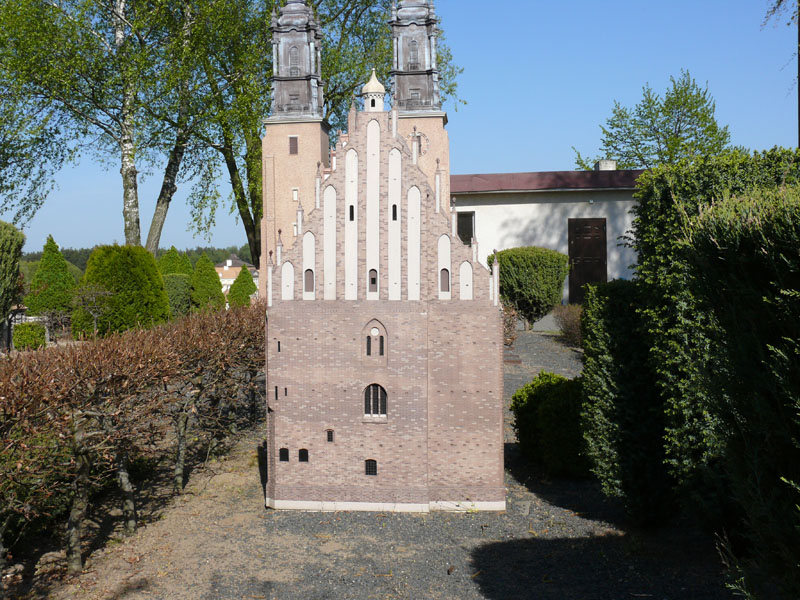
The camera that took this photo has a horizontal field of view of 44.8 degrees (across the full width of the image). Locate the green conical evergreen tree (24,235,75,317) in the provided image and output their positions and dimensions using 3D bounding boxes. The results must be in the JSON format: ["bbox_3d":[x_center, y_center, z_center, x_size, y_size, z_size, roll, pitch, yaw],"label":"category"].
[{"bbox_3d":[-6.302,-0.361,17.500,0.938,1.641,0.950,0,1,0],"label":"green conical evergreen tree"}]

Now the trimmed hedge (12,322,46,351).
[{"bbox_3d":[-5.115,0.511,13.400,0.469,0.400,0.450,0,1,0],"label":"trimmed hedge"}]

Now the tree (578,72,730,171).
[{"bbox_3d":[9.141,-4.129,35.000,5.698,8.294,5.600,0,1,0],"label":"tree"}]

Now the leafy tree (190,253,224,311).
[{"bbox_3d":[-3.857,-0.311,19.500,0.703,1.286,0.720,0,1,0],"label":"leafy tree"}]

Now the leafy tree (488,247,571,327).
[{"bbox_3d":[2.145,-0.184,16.200,1.335,1.419,1.300,0,1,0],"label":"leafy tree"}]

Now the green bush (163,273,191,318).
[{"bbox_3d":[-4.339,-0.068,18.800,0.600,0.930,0.620,0,1,0],"label":"green bush"}]

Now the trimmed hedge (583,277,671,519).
[{"bbox_3d":[1.377,0.557,5.750,0.592,1.333,0.650,0,1,0],"label":"trimmed hedge"}]

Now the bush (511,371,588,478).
[{"bbox_3d":[1.118,0.846,6.700,0.697,0.607,0.720,0,1,0],"label":"bush"}]

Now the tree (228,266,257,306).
[{"bbox_3d":[-3.489,-0.244,21.500,0.665,0.997,0.660,0,1,0],"label":"tree"}]

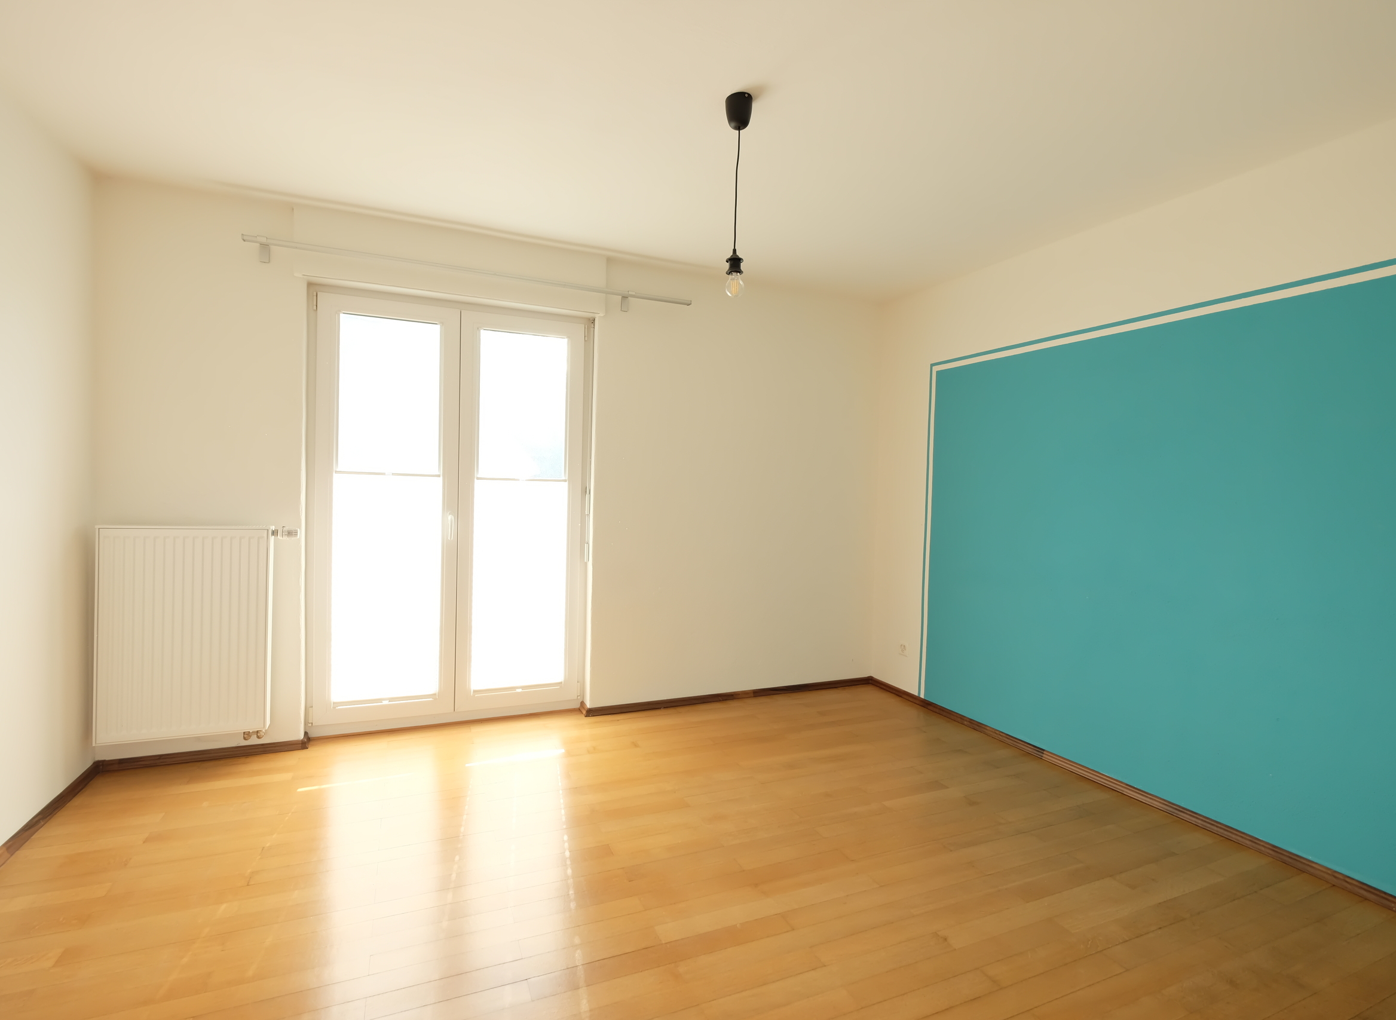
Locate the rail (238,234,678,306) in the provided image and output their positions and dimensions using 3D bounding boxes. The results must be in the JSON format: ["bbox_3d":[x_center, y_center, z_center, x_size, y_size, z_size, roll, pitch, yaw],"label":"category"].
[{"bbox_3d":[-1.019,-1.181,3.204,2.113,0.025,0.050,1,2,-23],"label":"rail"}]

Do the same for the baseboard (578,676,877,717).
[{"bbox_3d":[0.269,1.135,3.917,1.945,0.047,0.025,1,2,-23],"label":"baseboard"}]

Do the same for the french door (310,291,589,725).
[{"bbox_3d":[-1.274,0.014,3.386,1.335,2.130,0.080,1,2,-23],"label":"french door"}]

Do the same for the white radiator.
[{"bbox_3d":[-2.209,0.526,2.769,0.605,0.900,0.110,1,2,-23],"label":"white radiator"}]

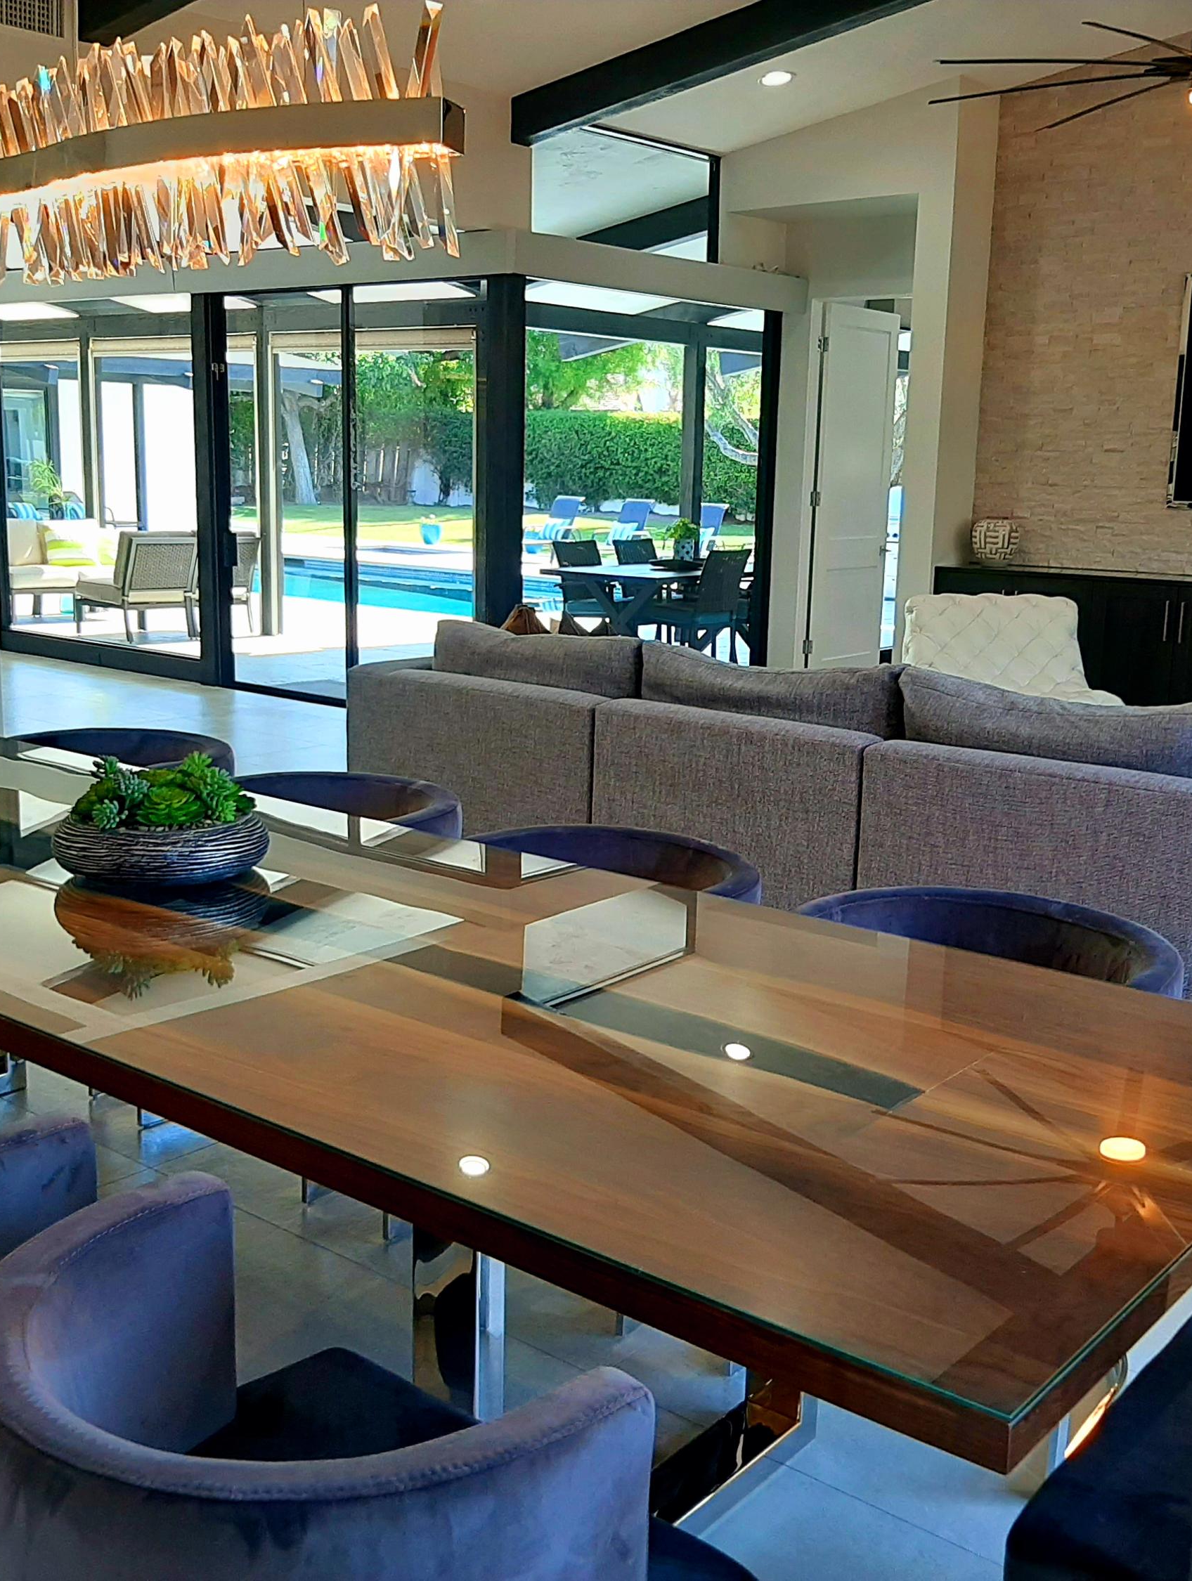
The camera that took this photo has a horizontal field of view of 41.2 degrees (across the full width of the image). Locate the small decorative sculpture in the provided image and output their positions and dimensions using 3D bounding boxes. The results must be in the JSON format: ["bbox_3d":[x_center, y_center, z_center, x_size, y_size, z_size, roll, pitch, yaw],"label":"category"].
[{"bbox_3d":[2.348,-1.460,9.296,0.290,0.280,0.290,10,14,38],"label":"small decorative sculpture"}]

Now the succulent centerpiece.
[{"bbox_3d":[-0.679,0.034,2.466,0.340,0.187,0.340,1,11,0],"label":"succulent centerpiece"}]

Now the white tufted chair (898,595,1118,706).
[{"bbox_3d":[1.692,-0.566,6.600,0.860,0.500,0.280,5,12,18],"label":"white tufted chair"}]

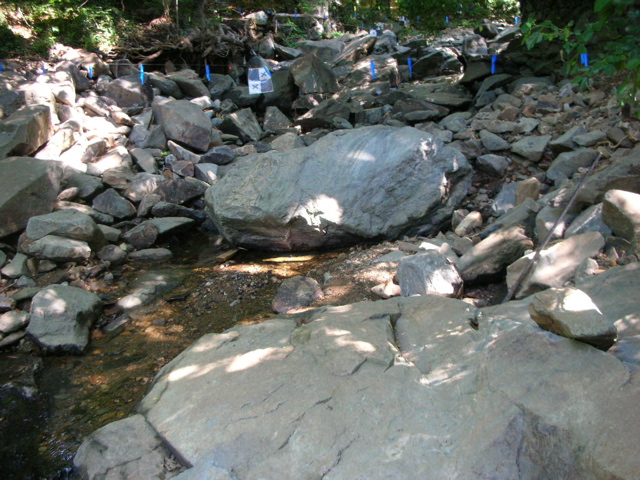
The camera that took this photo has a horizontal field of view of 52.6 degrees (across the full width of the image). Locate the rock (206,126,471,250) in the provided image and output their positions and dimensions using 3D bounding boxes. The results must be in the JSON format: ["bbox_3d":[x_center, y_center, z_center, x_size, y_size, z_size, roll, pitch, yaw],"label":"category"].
[{"bbox_3d":[0.146,-0.452,5.400,2.178,0.901,1.150,-3,20,-8],"label":"rock"}]

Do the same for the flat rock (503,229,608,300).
[{"bbox_3d":[1.418,0.141,3.900,0.586,0.334,0.360,-10,22,-26],"label":"flat rock"}]

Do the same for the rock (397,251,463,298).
[{"bbox_3d":[0.665,0.208,3.950,0.373,0.243,0.300,-4,20,-11],"label":"rock"}]

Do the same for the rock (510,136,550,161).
[{"bbox_3d":[2.112,-0.930,6.500,0.349,0.236,0.300,-3,20,-9],"label":"rock"}]

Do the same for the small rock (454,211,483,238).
[{"bbox_3d":[0.918,-0.102,4.000,0.155,0.125,0.120,-2,20,0],"label":"small rock"}]

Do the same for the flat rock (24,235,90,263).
[{"bbox_3d":[-1.909,0.059,4.700,0.431,0.130,0.340,3,20,8],"label":"flat rock"}]

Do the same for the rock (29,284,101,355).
[{"bbox_3d":[-1.204,0.372,3.050,0.310,0.200,0.280,-11,22,-22],"label":"rock"}]

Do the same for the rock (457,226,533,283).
[{"bbox_3d":[0.949,0.084,3.520,0.420,0.190,0.200,-17,25,-35],"label":"rock"}]

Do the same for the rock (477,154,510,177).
[{"bbox_3d":[1.300,-0.555,4.850,0.230,0.130,0.190,-2,20,0],"label":"rock"}]

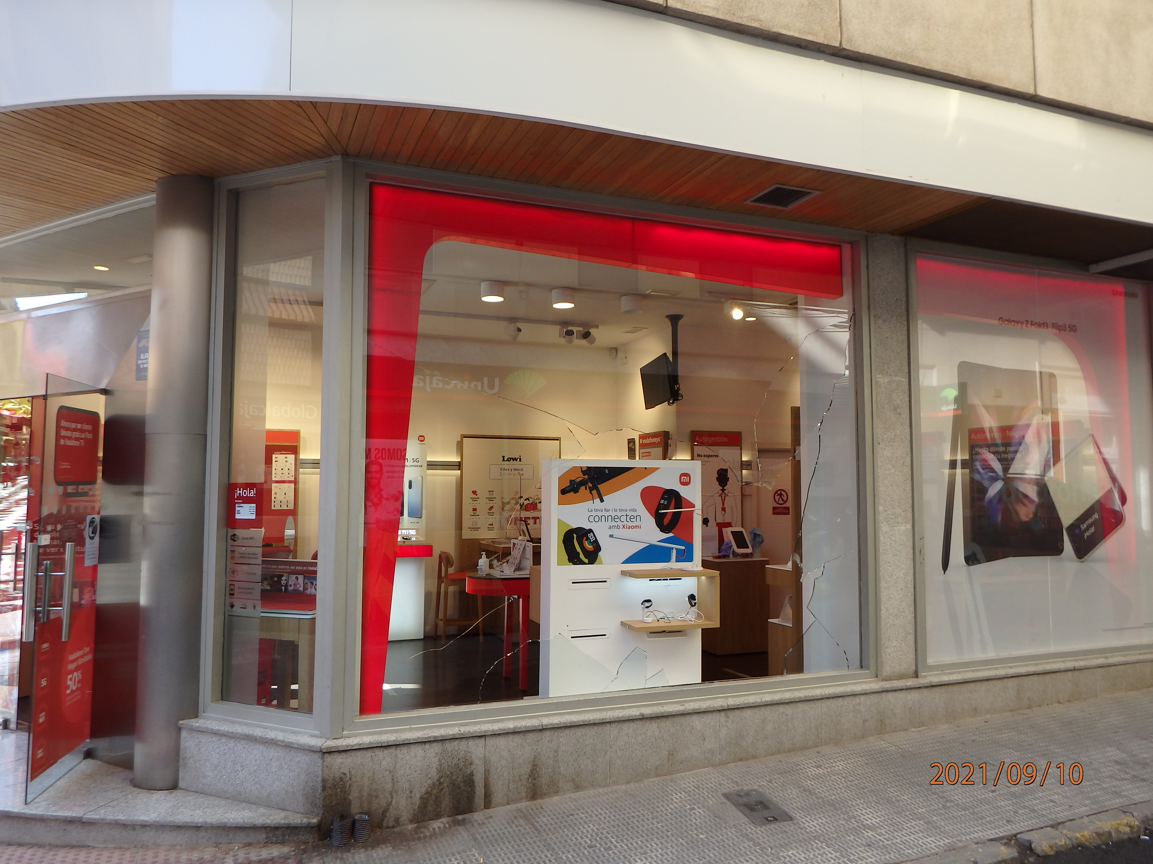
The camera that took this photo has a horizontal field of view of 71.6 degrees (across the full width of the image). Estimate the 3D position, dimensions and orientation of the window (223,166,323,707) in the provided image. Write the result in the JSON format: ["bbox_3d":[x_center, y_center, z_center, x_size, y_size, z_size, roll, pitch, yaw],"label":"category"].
[{"bbox_3d":[-1.619,0.044,4.278,0.618,2.797,0.060,-2,-4,22],"label":"window"}]

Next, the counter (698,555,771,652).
[{"bbox_3d":[1.522,1.715,8.026,0.600,0.890,0.570,1,-4,-21],"label":"counter"}]

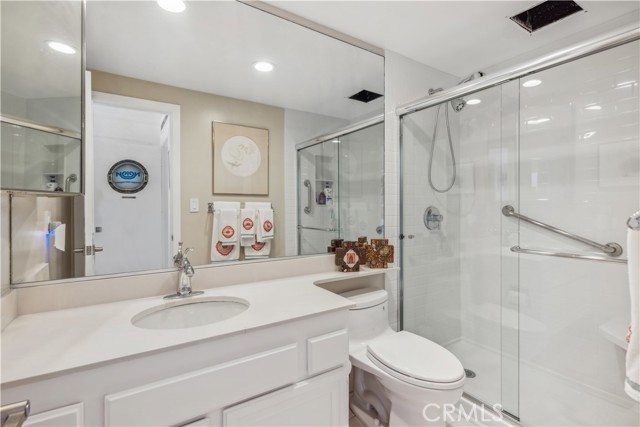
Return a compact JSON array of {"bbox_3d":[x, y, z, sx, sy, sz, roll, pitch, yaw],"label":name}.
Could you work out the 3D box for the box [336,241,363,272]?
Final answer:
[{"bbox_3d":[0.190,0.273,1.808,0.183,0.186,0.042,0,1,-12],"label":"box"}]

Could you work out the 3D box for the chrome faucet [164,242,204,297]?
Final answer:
[{"bbox_3d":[-0.590,0.270,1.256,0.168,0.210,0.150,-1,1,-32],"label":"chrome faucet"}]

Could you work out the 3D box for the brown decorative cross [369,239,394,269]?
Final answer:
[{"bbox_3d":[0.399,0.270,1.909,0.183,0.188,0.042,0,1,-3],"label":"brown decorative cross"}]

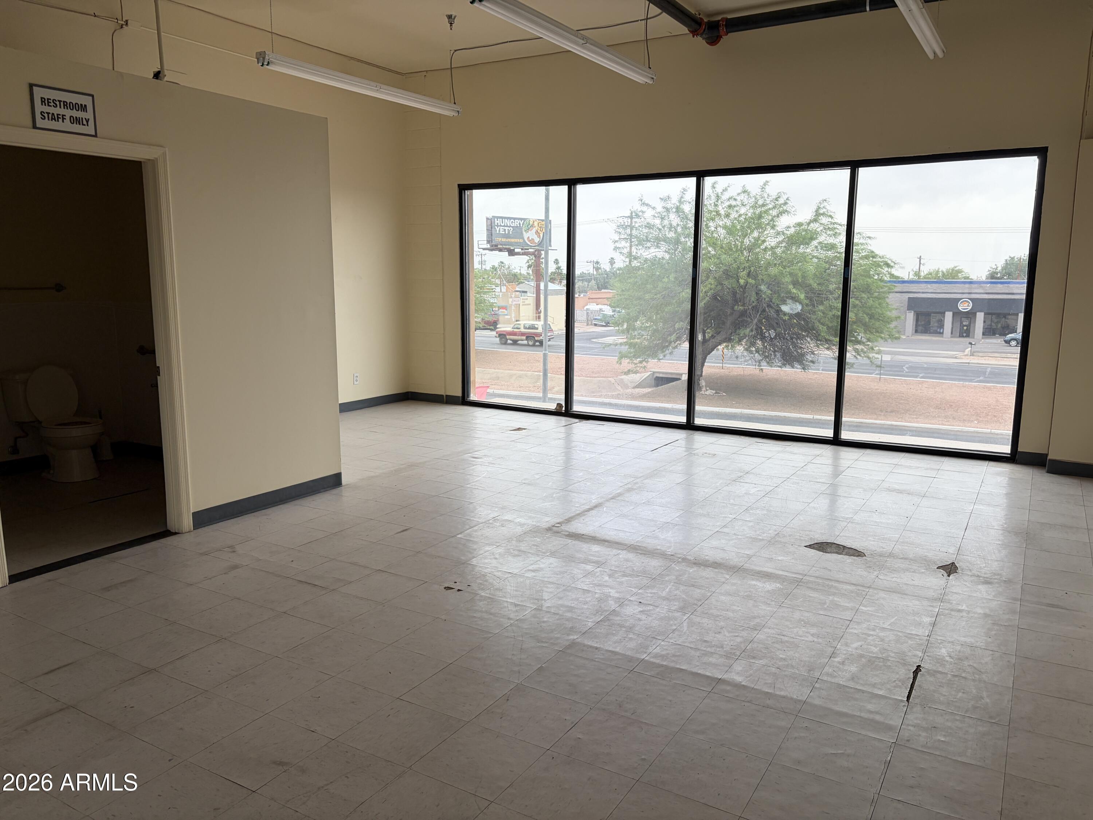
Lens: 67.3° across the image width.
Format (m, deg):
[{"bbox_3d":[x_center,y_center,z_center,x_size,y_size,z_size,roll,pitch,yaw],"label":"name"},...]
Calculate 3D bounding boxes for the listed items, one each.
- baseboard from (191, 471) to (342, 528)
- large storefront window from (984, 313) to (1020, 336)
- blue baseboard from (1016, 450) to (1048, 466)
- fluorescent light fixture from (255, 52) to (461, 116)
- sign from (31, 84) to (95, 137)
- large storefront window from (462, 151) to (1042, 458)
[{"bbox_3d":[-1.742,0.561,5.248,0.015,0.100,1.185,6,11,31],"label":"baseboard"},{"bbox_3d":[45.475,-8.518,82.489,3.273,2.212,0.120,6,11,31],"label":"large storefront window"},{"bbox_3d":[3.847,0.387,6.508,0.215,0.102,0.015,6,11,31],"label":"blue baseboard"},{"bbox_3d":[-1.539,-2.833,7.281,0.110,0.105,2.440,6,11,31],"label":"fluorescent light fixture"},{"bbox_3d":[-2.313,-1.432,3.939,0.015,0.203,0.305,6,11,31],"label":"sign"},{"bbox_3d":[1.408,-1.015,7.777,5.500,2.430,0.100,6,11,31],"label":"large storefront window"}]

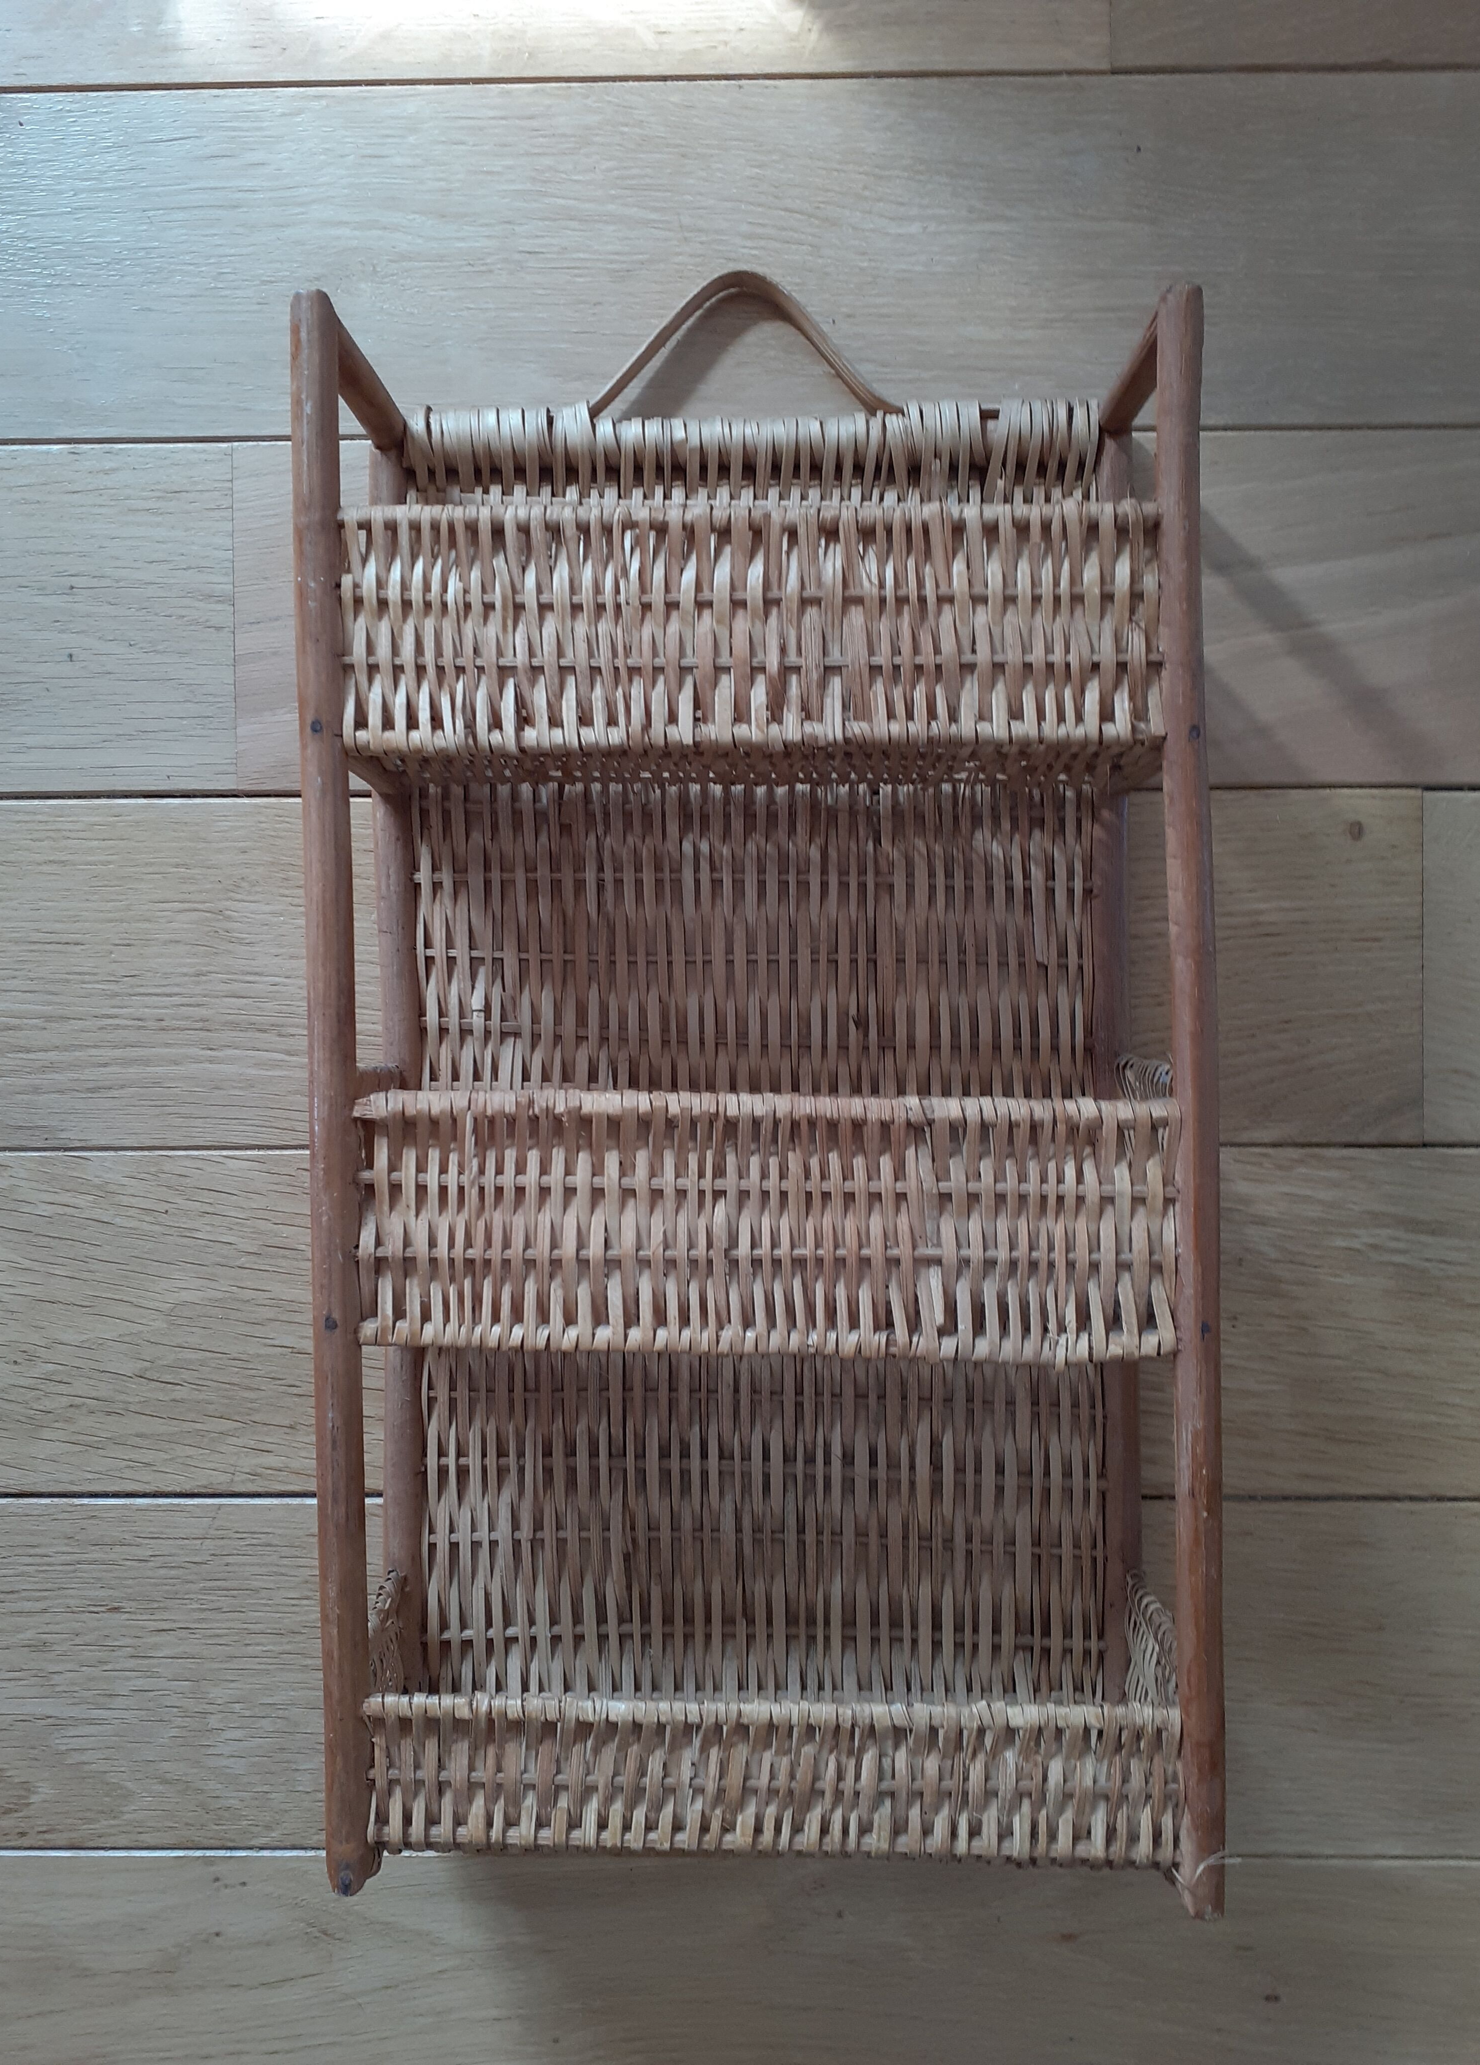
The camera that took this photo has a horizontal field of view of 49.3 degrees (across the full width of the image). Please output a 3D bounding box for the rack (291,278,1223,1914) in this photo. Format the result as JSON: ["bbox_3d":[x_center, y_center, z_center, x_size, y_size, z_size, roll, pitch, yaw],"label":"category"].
[{"bbox_3d":[0.007,-0.002,0.579,0.299,0.117,0.575,-1,90,1],"label":"rack"}]

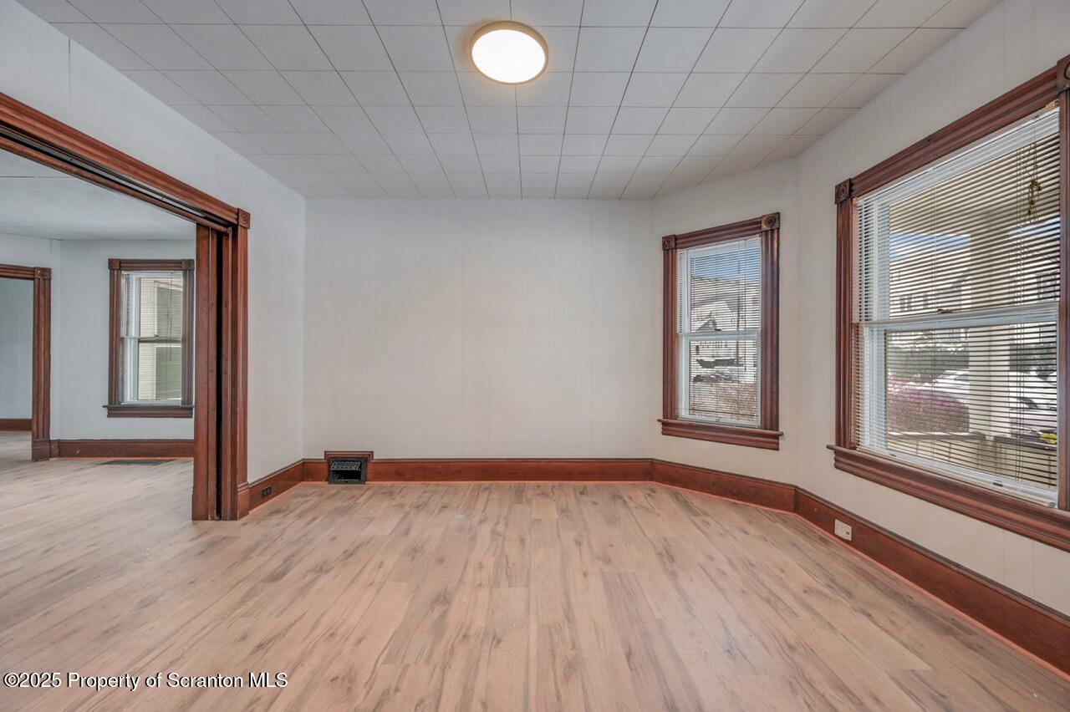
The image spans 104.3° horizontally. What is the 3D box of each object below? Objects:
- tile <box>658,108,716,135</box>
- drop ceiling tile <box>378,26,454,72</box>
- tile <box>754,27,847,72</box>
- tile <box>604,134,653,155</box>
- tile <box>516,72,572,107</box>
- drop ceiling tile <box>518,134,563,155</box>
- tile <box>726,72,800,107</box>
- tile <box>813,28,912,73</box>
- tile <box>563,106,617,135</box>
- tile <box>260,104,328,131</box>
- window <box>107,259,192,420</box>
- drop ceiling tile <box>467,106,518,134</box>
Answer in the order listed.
[{"bbox_3d":[0.959,-1.478,2.611,0.305,0.018,0.302,0,0,-1],"label":"tile"},{"bbox_3d":[-0.560,-1.474,1.995,0.305,0.015,0.303,0,0,0],"label":"drop ceiling tile"},{"bbox_3d":[1.269,-1.478,2.014,0.305,0.018,0.302,0,0,-1],"label":"tile"},{"bbox_3d":[0.651,-1.480,2.908,0.305,0.020,0.305,0,0,-1],"label":"tile"},{"bbox_3d":[0.046,-1.491,2.323,0.305,0.016,0.305,0,0,-1],"label":"tile"},{"bbox_3d":[0.041,-1.495,2.933,0.305,0.016,0.305,0,0,-1],"label":"drop ceiling tile"},{"bbox_3d":[1.266,-1.478,2.314,0.305,0.018,0.302,0,0,-1],"label":"tile"},{"bbox_3d":[1.572,-1.480,2.019,0.305,0.016,0.305,0,1,-1],"label":"tile"},{"bbox_3d":[0.349,-1.478,2.605,0.305,0.018,0.302,0,0,-1],"label":"tile"},{"bbox_3d":[-1.480,-1.477,2.588,0.305,0.020,0.305,0,0,-1],"label":"tile"},{"bbox_3d":[-4.469,-0.201,4.884,1.000,1.800,0.130,0,0,-1],"label":"window"},{"bbox_3d":[-0.261,-1.477,2.599,0.305,0.018,0.302,0,0,-1],"label":"drop ceiling tile"}]

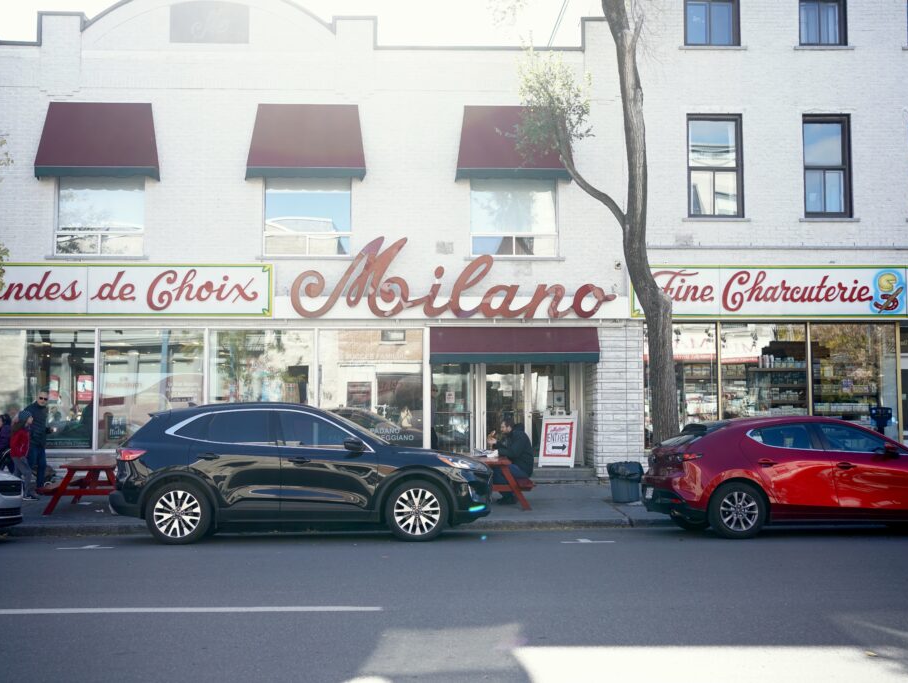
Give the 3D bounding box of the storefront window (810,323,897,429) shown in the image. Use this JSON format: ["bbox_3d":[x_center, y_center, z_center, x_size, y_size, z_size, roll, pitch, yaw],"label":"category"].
[{"bbox_3d":[7.872,0.882,19.612,1.755,2.457,0.120,0,-3,-2],"label":"storefront window"}]

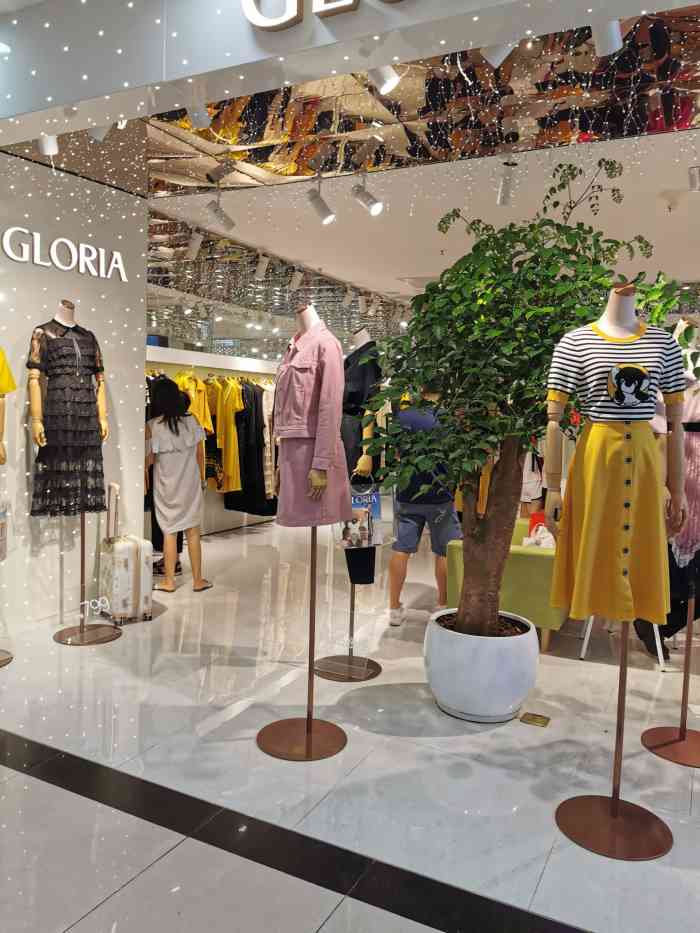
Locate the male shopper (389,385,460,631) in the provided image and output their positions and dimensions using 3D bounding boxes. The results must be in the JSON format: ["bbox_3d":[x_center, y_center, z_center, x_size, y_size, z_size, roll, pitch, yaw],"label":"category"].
[{"bbox_3d":[0.494,0.190,4.964,0.520,1.700,0.360,1,5,-10],"label":"male shopper"}]

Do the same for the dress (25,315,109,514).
[{"bbox_3d":[-1.655,-0.324,4.303,0.470,1.230,0.330,-3,7,-45],"label":"dress"}]

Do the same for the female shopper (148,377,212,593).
[{"bbox_3d":[-1.275,0.126,5.565,0.480,1.610,0.340,1,5,-8],"label":"female shopper"}]

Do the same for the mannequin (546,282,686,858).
[{"bbox_3d":[0.925,0.330,2.495,0.485,1.875,0.410,3,5,12],"label":"mannequin"}]

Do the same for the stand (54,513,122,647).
[{"bbox_3d":[-1.574,0.655,4.394,0.390,0.740,0.390,6,6,40],"label":"stand"}]

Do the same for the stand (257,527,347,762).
[{"bbox_3d":[-0.191,0.721,3.107,0.390,0.920,0.390,2,5,0],"label":"stand"}]

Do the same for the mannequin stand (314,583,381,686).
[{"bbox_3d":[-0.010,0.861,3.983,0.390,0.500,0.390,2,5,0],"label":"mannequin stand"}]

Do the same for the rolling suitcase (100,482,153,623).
[{"bbox_3d":[-1.473,0.548,4.853,0.240,0.880,0.350,-1,6,-28],"label":"rolling suitcase"}]

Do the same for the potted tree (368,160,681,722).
[{"bbox_3d":[0.863,-0.070,3.465,1.480,2.500,1.320,2,5,0],"label":"potted tree"}]

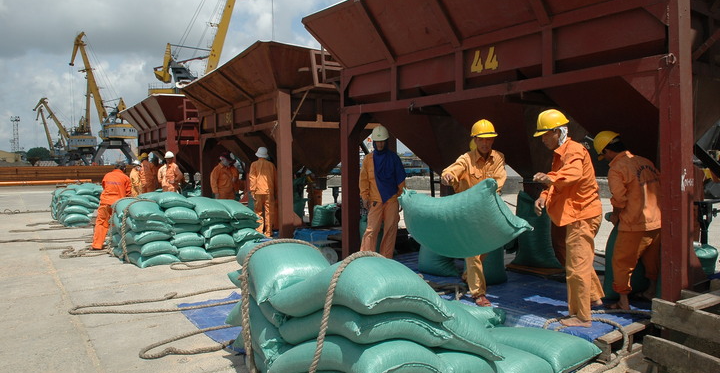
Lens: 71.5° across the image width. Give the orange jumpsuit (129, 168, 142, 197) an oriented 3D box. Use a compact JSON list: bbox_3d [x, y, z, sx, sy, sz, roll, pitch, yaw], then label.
[{"bbox_3d":[-5.250,0.215,11.700,0.420,1.350,0.480,-1,3,-18],"label":"orange jumpsuit"}]

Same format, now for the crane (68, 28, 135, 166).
[{"bbox_3d":[-69.175,-23.239,135.000,17.000,36.500,10.500,-2,3,-32],"label":"crane"}]

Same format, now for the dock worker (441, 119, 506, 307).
[{"bbox_3d":[1.040,0.211,4.580,0.580,1.630,0.530,-1,3,3],"label":"dock worker"}]

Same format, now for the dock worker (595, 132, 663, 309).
[{"bbox_3d":[2.436,0.306,4.500,0.500,1.570,0.540,-2,3,-28],"label":"dock worker"}]

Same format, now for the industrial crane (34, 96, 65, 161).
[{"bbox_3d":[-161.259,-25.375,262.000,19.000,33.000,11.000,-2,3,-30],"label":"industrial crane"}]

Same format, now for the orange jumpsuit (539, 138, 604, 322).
[{"bbox_3d":[1.740,0.347,4.130,0.540,1.490,0.480,0,3,13],"label":"orange jumpsuit"}]

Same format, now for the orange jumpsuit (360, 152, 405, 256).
[{"bbox_3d":[0.275,0.287,6.100,0.580,1.420,0.360,-1,3,3],"label":"orange jumpsuit"}]

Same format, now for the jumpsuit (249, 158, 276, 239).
[{"bbox_3d":[-1.825,0.188,9.400,0.530,1.460,0.320,-2,3,-12],"label":"jumpsuit"}]

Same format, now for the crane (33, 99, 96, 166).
[{"bbox_3d":[-127.597,-22.682,215.000,27.000,31.000,11.000,-2,3,-30],"label":"crane"}]

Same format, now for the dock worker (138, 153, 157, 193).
[{"bbox_3d":[-5.266,0.020,12.440,0.500,1.680,0.360,0,3,6],"label":"dock worker"}]

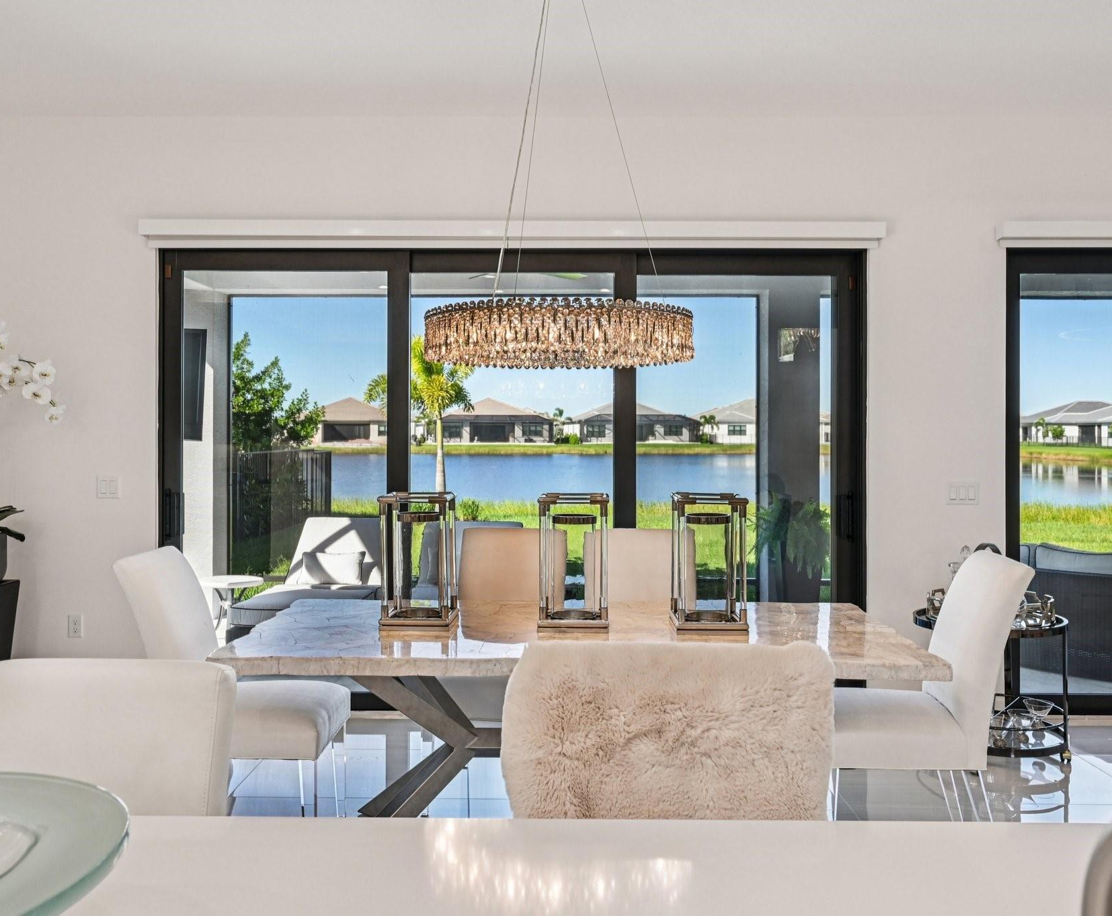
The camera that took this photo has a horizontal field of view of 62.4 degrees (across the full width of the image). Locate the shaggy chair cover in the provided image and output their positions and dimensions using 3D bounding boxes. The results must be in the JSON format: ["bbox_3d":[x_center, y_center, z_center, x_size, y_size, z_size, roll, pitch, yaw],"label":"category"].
[{"bbox_3d":[0.237,0.912,1.650,0.620,1.040,0.600,0,1,0],"label":"shaggy chair cover"}]

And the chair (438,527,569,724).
[{"bbox_3d":[-0.205,0.856,3.990,0.525,1.010,0.700,0,1,0],"label":"chair"}]

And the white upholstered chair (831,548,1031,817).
[{"bbox_3d":[1.235,0.871,3.330,0.710,1.010,0.520,0,1,3],"label":"white upholstered chair"}]

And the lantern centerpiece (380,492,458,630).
[{"bbox_3d":[-0.501,0.371,3.380,0.248,0.475,0.248,0,1,0],"label":"lantern centerpiece"}]

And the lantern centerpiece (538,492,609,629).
[{"bbox_3d":[0.060,0.376,3.424,0.250,0.475,0.250,0,1,2],"label":"lantern centerpiece"}]

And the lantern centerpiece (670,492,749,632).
[{"bbox_3d":[0.548,0.378,3.354,0.250,0.475,0.250,0,1,2],"label":"lantern centerpiece"}]

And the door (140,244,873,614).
[{"bbox_3d":[-0.220,0.122,4.720,3.630,2.380,0.130,0,1,0],"label":"door"}]

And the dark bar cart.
[{"bbox_3d":[1.982,1.030,4.200,0.640,0.630,0.640,0,1,0],"label":"dark bar cart"}]

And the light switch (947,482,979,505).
[{"bbox_3d":[2.059,0.180,4.640,0.165,0.117,0.012,0,1,0],"label":"light switch"}]

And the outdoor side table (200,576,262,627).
[{"bbox_3d":[-2.205,1.071,6.225,0.450,0.480,0.450,0,1,0],"label":"outdoor side table"}]

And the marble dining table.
[{"bbox_3d":[0.065,0.995,3.393,2.330,0.760,1.050,0,1,2],"label":"marble dining table"}]

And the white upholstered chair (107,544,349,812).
[{"bbox_3d":[-1.191,0.866,3.450,0.710,1.010,0.490,0,1,0],"label":"white upholstered chair"}]

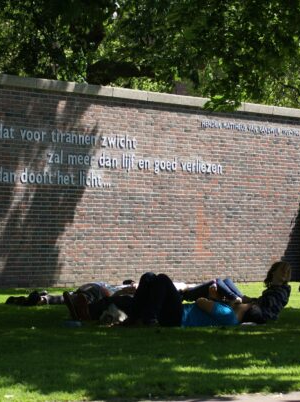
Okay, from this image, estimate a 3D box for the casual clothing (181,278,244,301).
[{"bbox_3d":[0.747,1.075,21.300,0.740,0.320,0.420,1,-1,0],"label":"casual clothing"}]

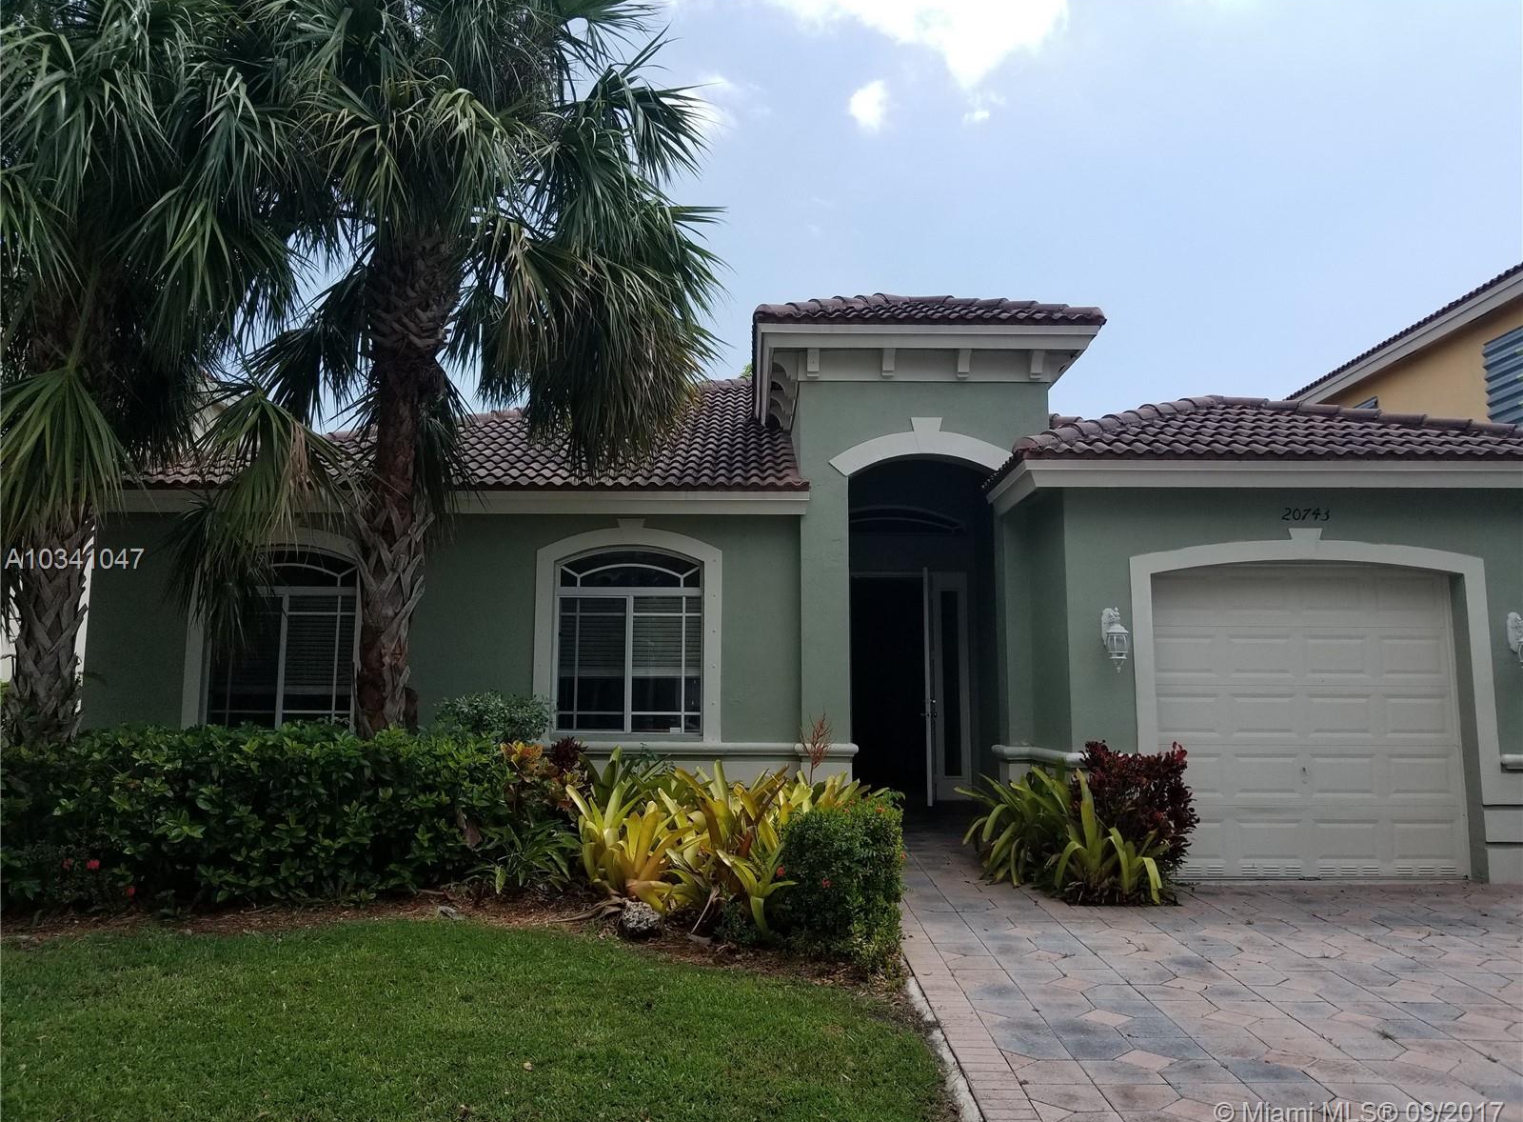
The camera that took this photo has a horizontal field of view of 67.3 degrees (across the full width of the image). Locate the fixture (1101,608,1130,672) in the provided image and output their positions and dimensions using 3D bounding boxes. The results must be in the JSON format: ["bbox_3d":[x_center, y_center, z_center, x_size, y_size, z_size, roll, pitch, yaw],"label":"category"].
[{"bbox_3d":[2.652,0.584,8.585,0.180,0.485,0.290,0,-7,-1],"label":"fixture"}]

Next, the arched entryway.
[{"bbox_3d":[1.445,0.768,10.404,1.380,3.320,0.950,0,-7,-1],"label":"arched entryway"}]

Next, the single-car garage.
[{"bbox_3d":[4.210,1.236,8.910,2.440,2.420,0.100,0,-7,-1],"label":"single-car garage"}]

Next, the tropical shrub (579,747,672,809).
[{"bbox_3d":[-1.024,1.832,8.726,0.709,0.831,0.720,0,-7,-1],"label":"tropical shrub"}]

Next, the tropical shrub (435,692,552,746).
[{"bbox_3d":[-2.140,1.690,9.086,0.939,1.283,0.850,0,-7,-1],"label":"tropical shrub"}]

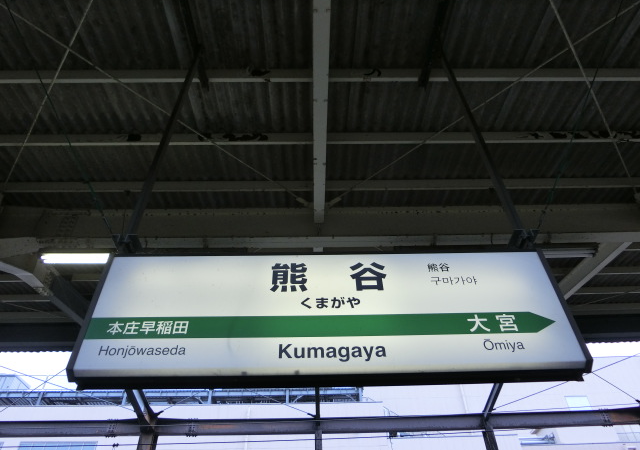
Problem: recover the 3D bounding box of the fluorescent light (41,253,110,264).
[{"bbox_3d":[-2.100,0.363,5.500,2.450,0.110,0.170,-1,-44,-1],"label":"fluorescent light"}]

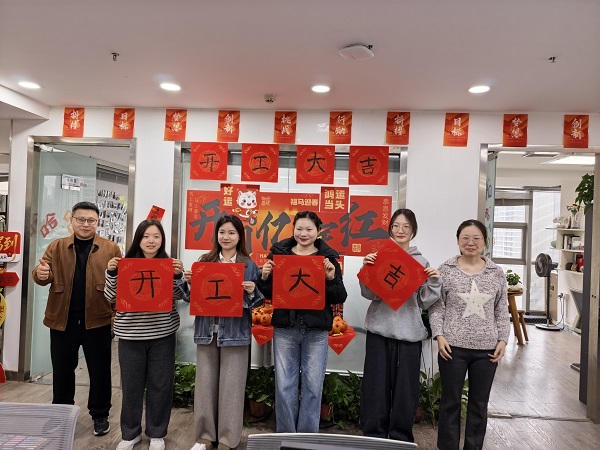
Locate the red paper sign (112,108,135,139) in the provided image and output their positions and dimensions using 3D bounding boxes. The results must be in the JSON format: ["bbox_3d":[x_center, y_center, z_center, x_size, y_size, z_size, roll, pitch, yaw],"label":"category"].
[{"bbox_3d":[-1.677,-0.967,3.952,0.204,0.292,0.010,2,-1,5],"label":"red paper sign"}]

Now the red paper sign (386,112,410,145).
[{"bbox_3d":[0.883,-0.873,3.747,0.204,0.292,0.010,2,-1,5],"label":"red paper sign"}]

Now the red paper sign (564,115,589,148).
[{"bbox_3d":[2.355,-0.793,3.538,0.197,0.282,0.010,2,0,5],"label":"red paper sign"}]

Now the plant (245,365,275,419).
[{"bbox_3d":[-0.298,1.352,3.380,0.310,0.430,0.310,2,0,5],"label":"plant"}]

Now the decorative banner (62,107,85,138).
[{"bbox_3d":[-2.122,-0.960,3.903,0.197,0.282,0.010,2,0,5],"label":"decorative banner"}]

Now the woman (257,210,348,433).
[{"bbox_3d":[0.016,0.751,2.878,0.580,1.701,0.420,2,-1,2],"label":"woman"}]

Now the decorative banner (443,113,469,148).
[{"bbox_3d":[1.364,-0.826,3.619,0.197,0.282,0.010,2,0,5],"label":"decorative banner"}]

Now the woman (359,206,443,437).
[{"bbox_3d":[0.691,0.748,2.933,0.530,1.705,0.380,2,0,9],"label":"woman"}]

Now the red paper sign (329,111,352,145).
[{"bbox_3d":[0.369,-0.887,3.788,0.204,0.292,0.010,2,-1,5],"label":"red paper sign"}]

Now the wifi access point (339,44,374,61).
[{"bbox_3d":[0.349,-1.048,2.563,0.195,0.040,0.195,2,-1,32],"label":"wifi access point"}]

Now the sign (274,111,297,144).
[{"bbox_3d":[-0.135,-0.899,3.828,0.204,0.292,0.010,2,-1,5],"label":"sign"}]

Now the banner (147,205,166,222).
[{"bbox_3d":[-1.366,-0.070,3.917,0.122,0.200,0.010,24,1,4],"label":"banner"}]

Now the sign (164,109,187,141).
[{"bbox_3d":[-1.143,-0.917,3.823,0.197,0.282,0.010,2,0,5],"label":"sign"}]

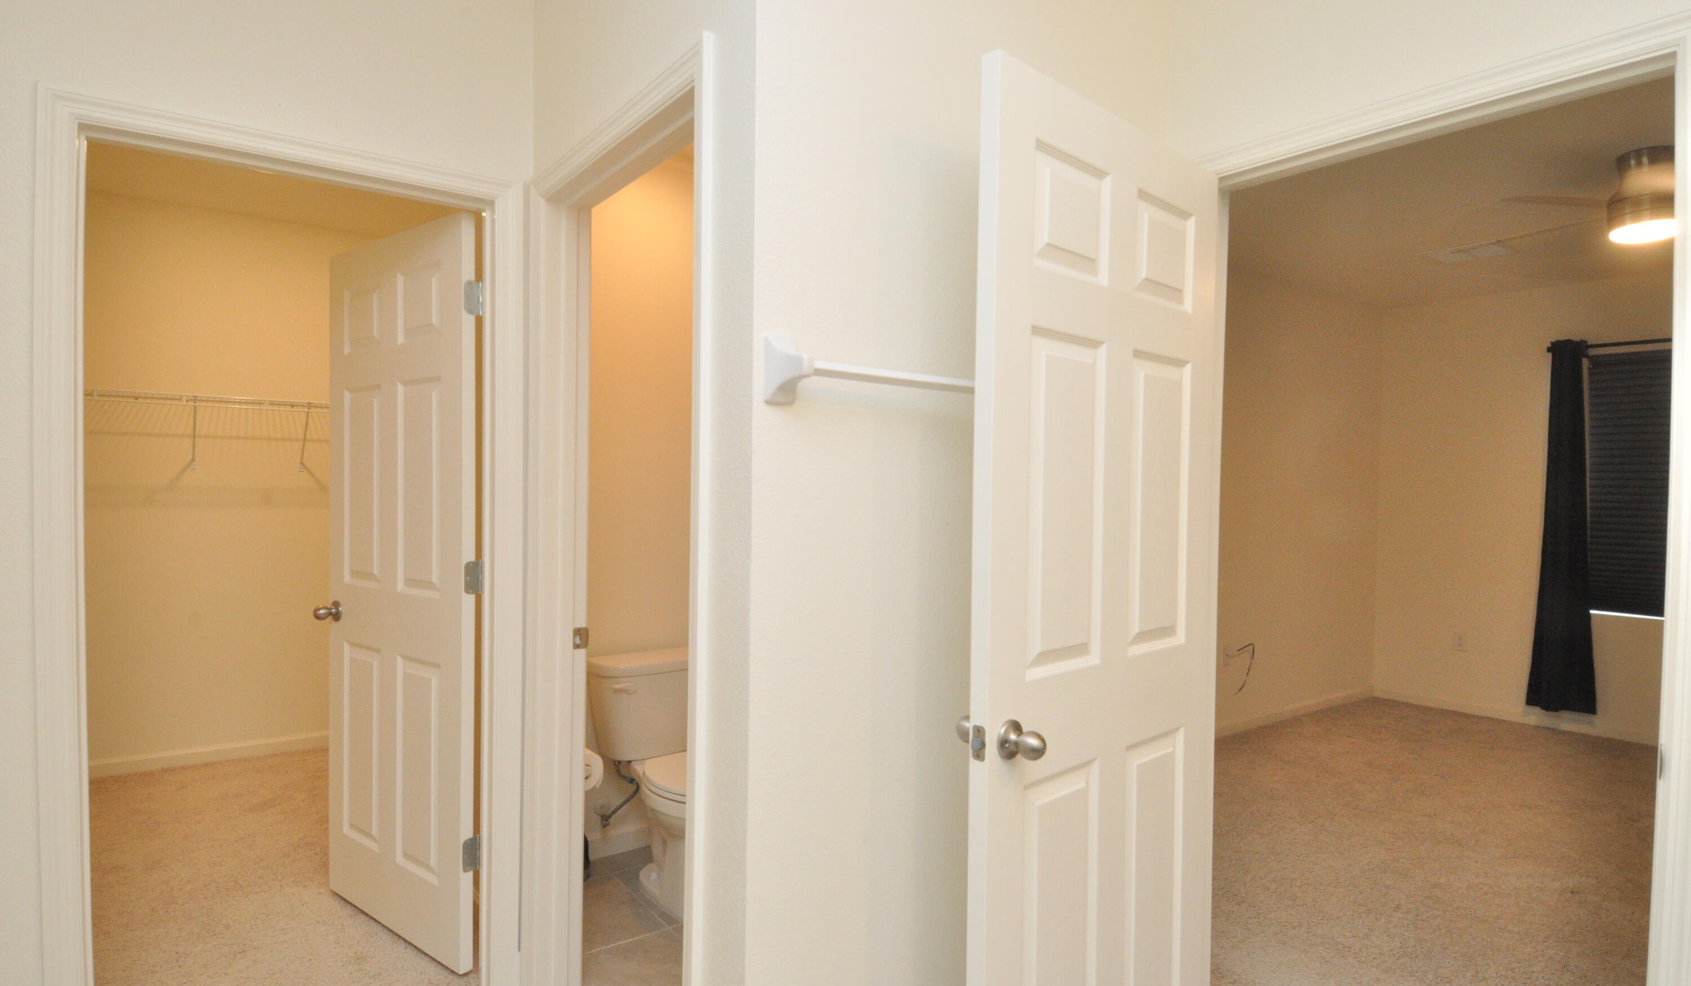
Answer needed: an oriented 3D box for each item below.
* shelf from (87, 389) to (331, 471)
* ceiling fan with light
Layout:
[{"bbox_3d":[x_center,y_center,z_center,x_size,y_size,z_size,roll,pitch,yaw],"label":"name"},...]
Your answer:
[{"bbox_3d":[-2.744,-0.260,3.924,1.450,0.335,0.315,0,1,-37],"label":"shelf"},{"bbox_3d":[2.893,-1.071,2.990,1.300,0.265,1.300,0,1,-37],"label":"ceiling fan with light"}]

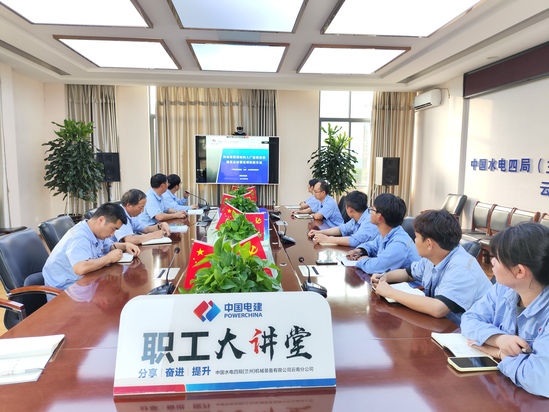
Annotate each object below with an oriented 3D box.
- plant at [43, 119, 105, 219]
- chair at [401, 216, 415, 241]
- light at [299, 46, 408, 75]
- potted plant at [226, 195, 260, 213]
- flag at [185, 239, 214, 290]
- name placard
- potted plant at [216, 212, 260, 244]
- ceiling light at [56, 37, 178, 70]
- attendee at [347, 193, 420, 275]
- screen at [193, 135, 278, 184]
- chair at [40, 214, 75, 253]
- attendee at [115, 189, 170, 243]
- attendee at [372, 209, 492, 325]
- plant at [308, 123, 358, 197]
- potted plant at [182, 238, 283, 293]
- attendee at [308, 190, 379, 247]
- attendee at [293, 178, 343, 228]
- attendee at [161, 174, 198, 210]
[{"bbox_3d":[-3.678,-0.501,7.007,1.020,2.175,1.000,0,8,-5],"label":"plant"},{"bbox_3d":[0.960,0.633,3.189,0.660,1.000,0.620,0,7,0],"label":"chair"},{"bbox_3d":[1.137,-2.283,5.983,1.310,0.075,1.520,0,7,-5],"label":"light"},{"bbox_3d":[-0.440,-0.028,5.266,0.440,0.310,0.440,0,7,-5],"label":"potted plant"},{"bbox_3d":[-0.386,0.309,2.012,0.180,0.259,0.060,0,8,-5],"label":"flag"},{"bbox_3d":[-0.158,0.454,1.305,0.720,0.287,0.140,0,7,-5],"label":"name placard"},{"bbox_3d":[-0.341,0.185,3.503,0.410,0.254,0.400,0,8,-5],"label":"potted plant"},{"bbox_3d":[-2.208,-2.271,5.686,1.310,0.075,1.520,0,7,-5],"label":"ceiling light"},{"bbox_3d":[0.824,0.525,3.013,0.750,1.255,0.580,2,7,9],"label":"attendee"},{"bbox_3d":[-0.705,-0.856,7.064,1.572,0.908,0.080,0,8,-5],"label":"screen"},{"bbox_3d":[-1.655,0.579,3.488,0.660,1.000,0.620,0,7,-5],"label":"chair"},{"bbox_3d":[-1.400,0.447,3.676,0.760,1.220,0.580,-1,7,-8],"label":"attendee"},{"bbox_3d":[0.916,0.625,2.247,0.750,1.233,0.580,1,8,6],"label":"attendee"},{"bbox_3d":[1.188,-0.575,7.720,0.900,2.188,0.900,0,8,-5],"label":"plant"},{"bbox_3d":[-0.237,0.332,2.099,0.520,0.332,0.450,0,8,-5],"label":"potted plant"},{"bbox_3d":[0.723,0.446,3.854,0.770,1.210,0.580,1,7,7],"label":"attendee"},{"bbox_3d":[0.533,0.283,4.821,0.730,1.236,0.550,-1,8,-11],"label":"attendee"},{"bbox_3d":[-1.548,0.167,5.803,0.780,1.270,0.560,-2,7,-23],"label":"attendee"}]

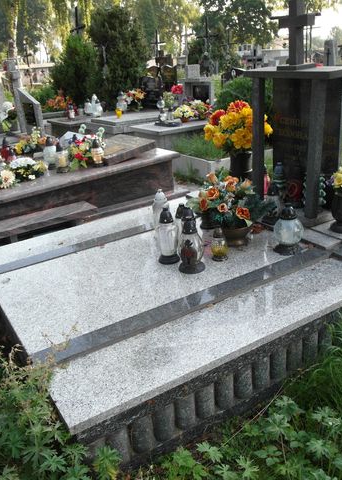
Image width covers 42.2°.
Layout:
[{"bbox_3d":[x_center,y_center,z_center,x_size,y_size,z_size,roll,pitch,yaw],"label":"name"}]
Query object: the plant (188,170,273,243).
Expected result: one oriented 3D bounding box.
[{"bbox_3d":[0.341,-0.198,2.506,0.470,0.380,0.400,-4,23,0],"label":"plant"}]

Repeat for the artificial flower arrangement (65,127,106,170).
[{"bbox_3d":[-0.745,-0.806,3.896,0.347,0.357,0.286,-8,23,-9],"label":"artificial flower arrangement"}]

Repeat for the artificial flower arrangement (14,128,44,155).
[{"bbox_3d":[-1.580,-1.088,4.946,0.350,0.260,0.320,-18,26,-30],"label":"artificial flower arrangement"}]

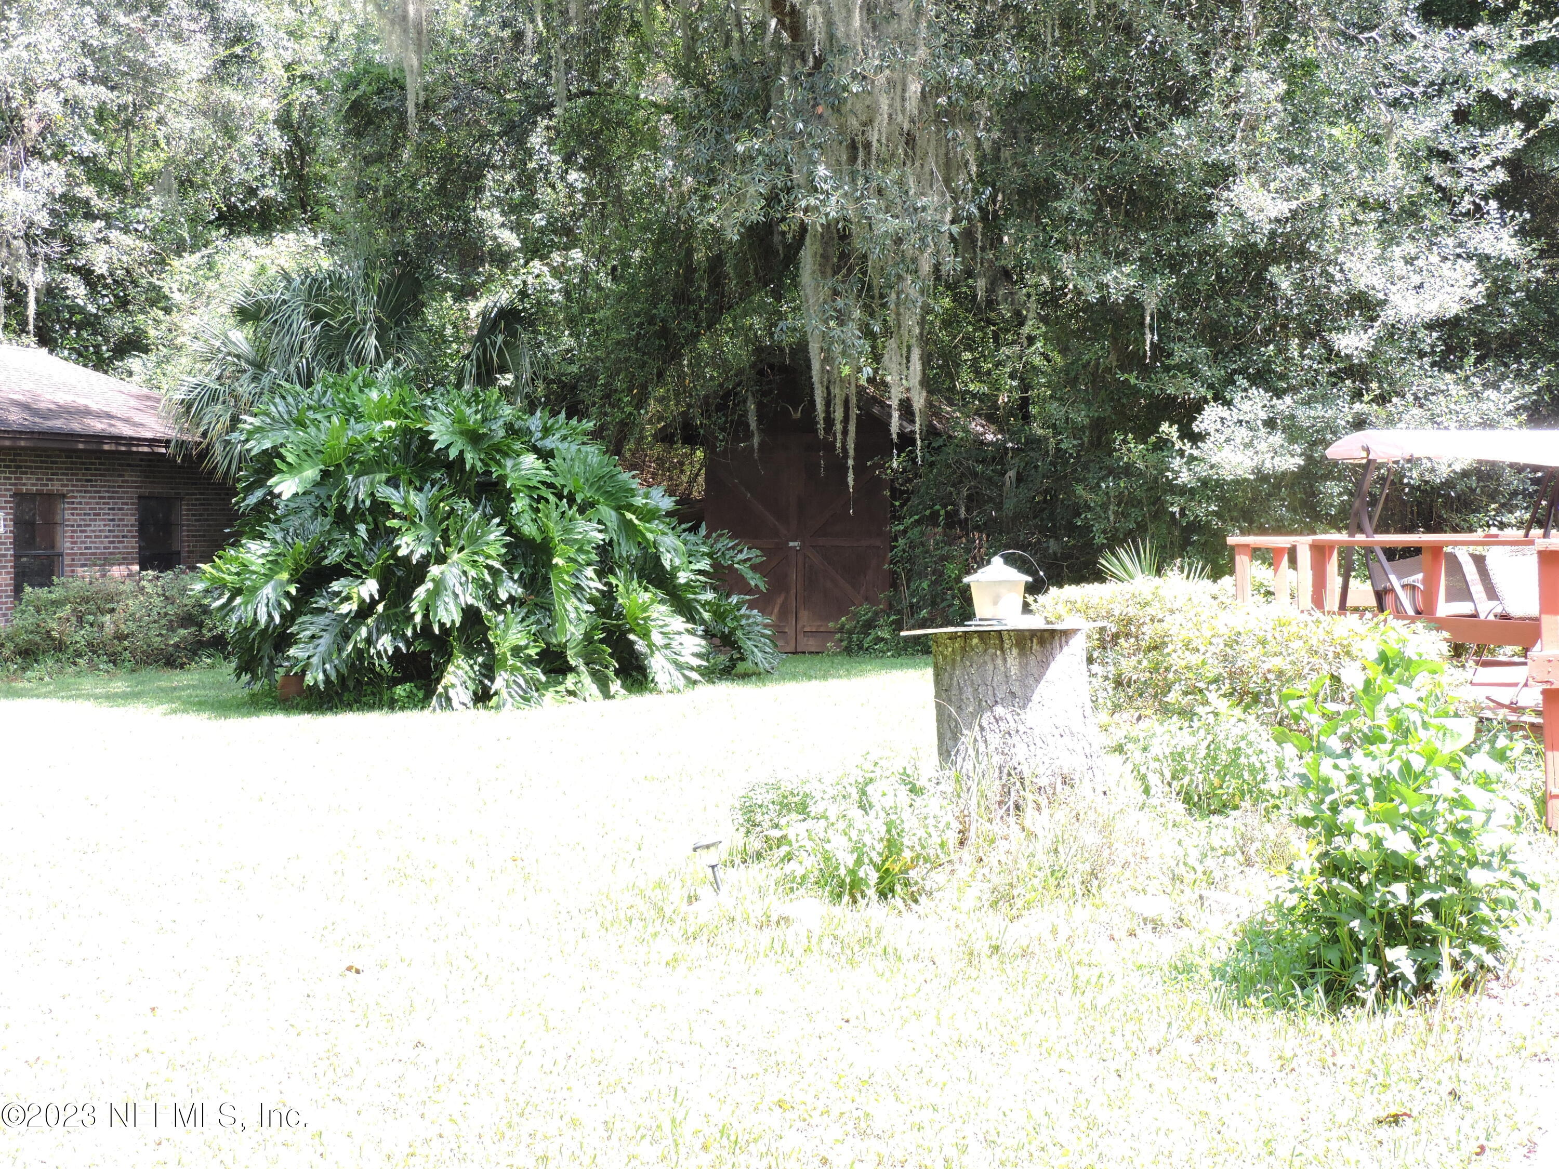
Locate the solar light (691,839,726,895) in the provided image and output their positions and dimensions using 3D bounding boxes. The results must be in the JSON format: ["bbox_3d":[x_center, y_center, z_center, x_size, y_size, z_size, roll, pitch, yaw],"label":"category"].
[{"bbox_3d":[-0.297,1.185,10.281,0.120,0.250,0.120,-15,1,0],"label":"solar light"}]

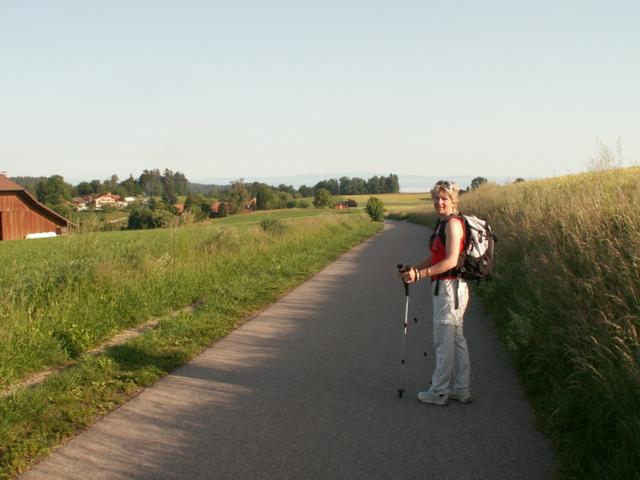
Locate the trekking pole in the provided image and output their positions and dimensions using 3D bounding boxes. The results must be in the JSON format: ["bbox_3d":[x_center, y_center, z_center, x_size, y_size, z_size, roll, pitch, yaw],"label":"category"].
[{"bbox_3d":[0.636,0.705,4.920,0.090,1.050,0.070,1,8,6],"label":"trekking pole"}]

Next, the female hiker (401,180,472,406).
[{"bbox_3d":[0.868,0.407,4.830,0.540,1.680,0.480,0,4,6],"label":"female hiker"}]

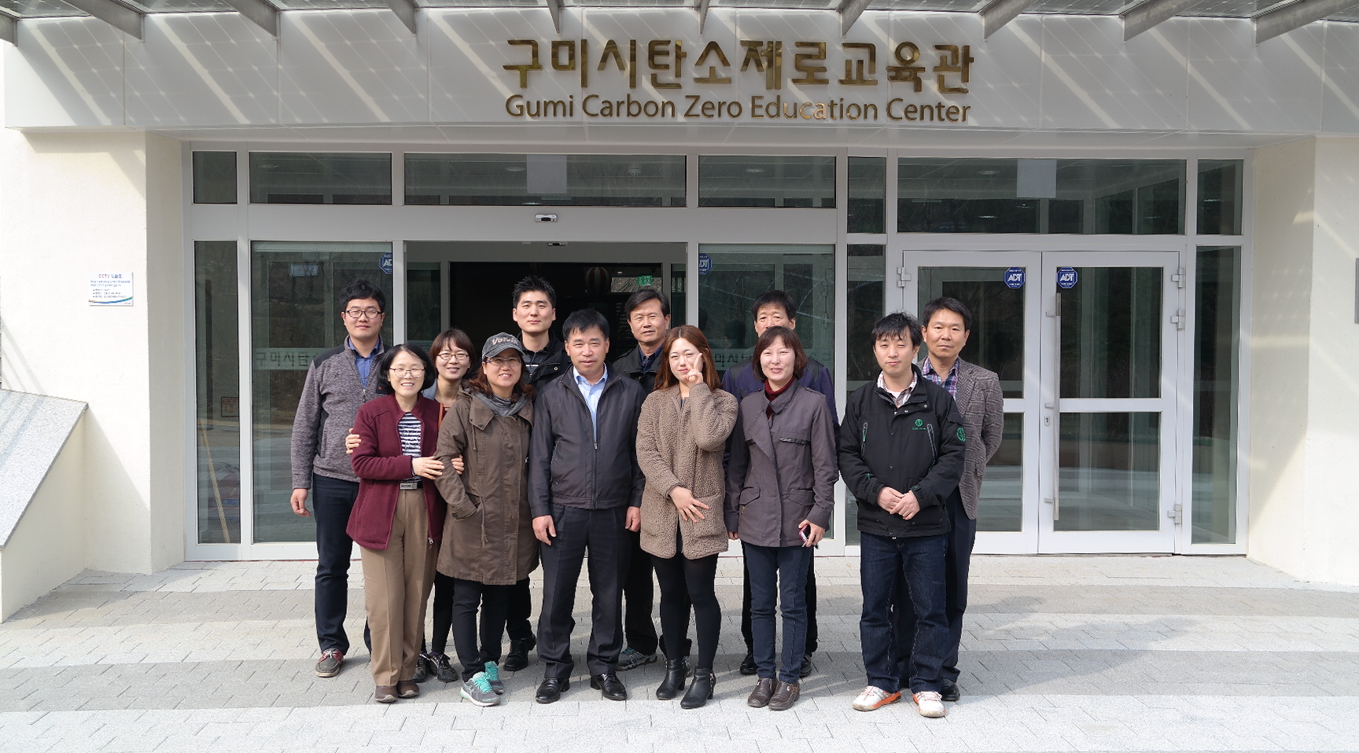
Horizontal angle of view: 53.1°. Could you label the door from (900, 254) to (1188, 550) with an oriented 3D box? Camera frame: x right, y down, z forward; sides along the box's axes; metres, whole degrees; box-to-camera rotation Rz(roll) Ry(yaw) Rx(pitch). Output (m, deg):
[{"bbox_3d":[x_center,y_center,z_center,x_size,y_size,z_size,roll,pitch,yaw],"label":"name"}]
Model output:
[{"bbox_3d":[2.463,0.183,9.268,1.899,2.064,0.100,0,2,-3],"label":"door"}]

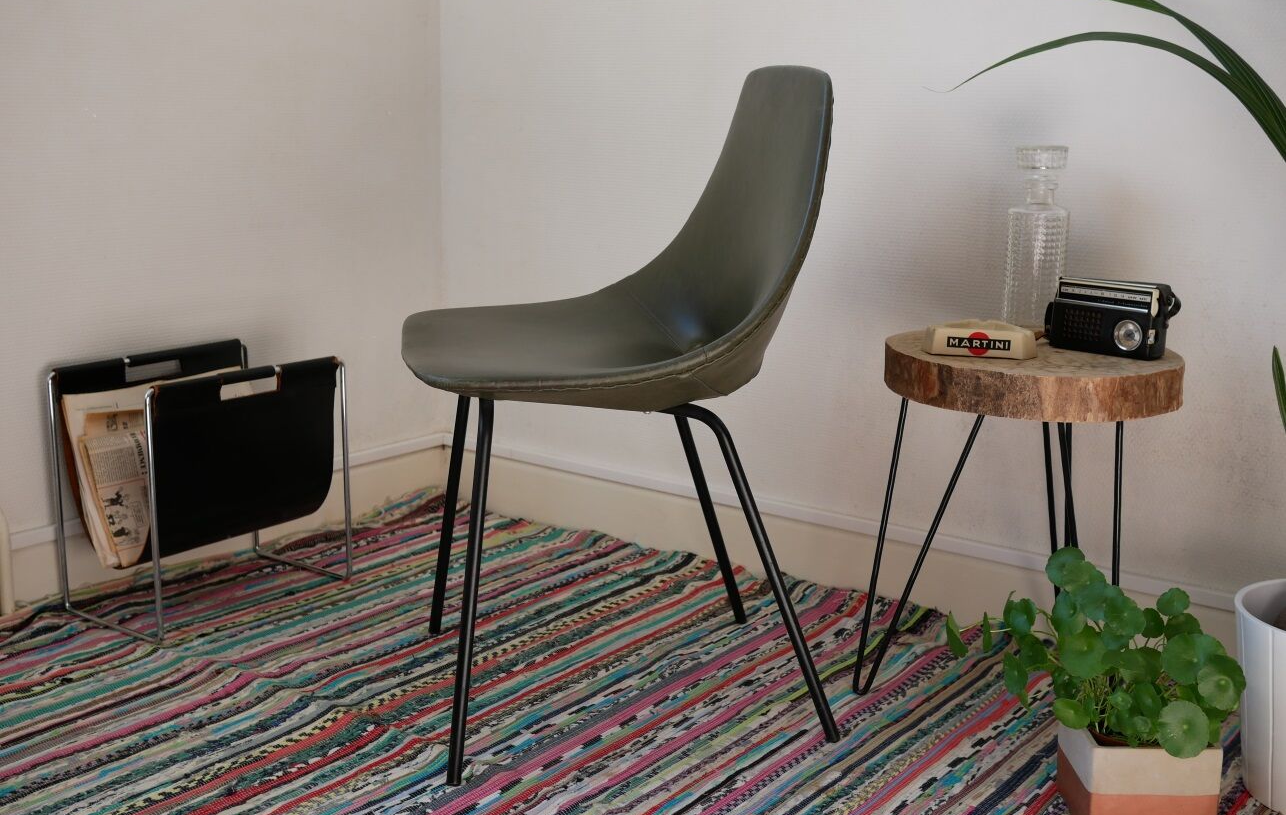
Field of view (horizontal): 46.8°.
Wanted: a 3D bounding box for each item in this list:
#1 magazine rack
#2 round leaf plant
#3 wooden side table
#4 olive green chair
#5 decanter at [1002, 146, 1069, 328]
[{"bbox_3d":[-0.660,0.112,2.258,0.215,0.358,0.366,9,14,35],"label":"magazine rack"},{"bbox_3d":[0.480,0.247,1.593,0.306,0.200,0.219,1,12,0],"label":"round leaf plant"},{"bbox_3d":[0.473,0.156,1.891,0.371,0.466,0.402,2,12,6],"label":"wooden side table"},{"bbox_3d":[-0.037,-0.026,1.882,0.510,0.805,0.506,-2,12,-13],"label":"olive green chair"},{"bbox_3d":[0.526,-0.221,1.968,0.082,0.243,0.082,1,12,0],"label":"decanter"}]

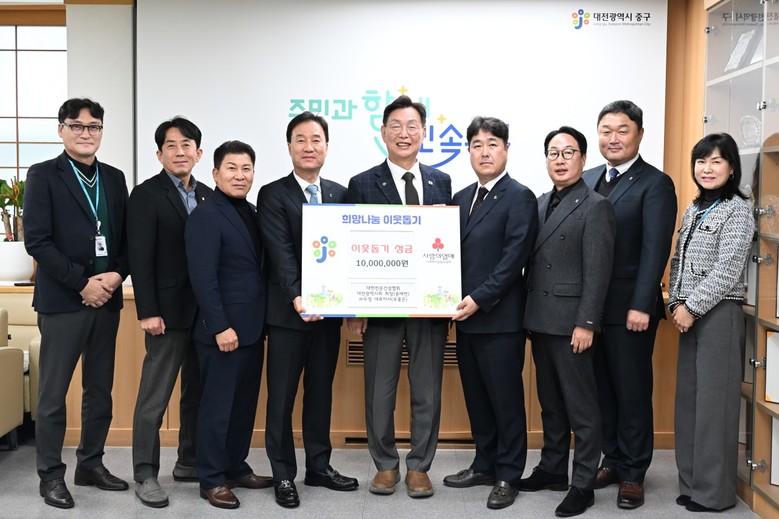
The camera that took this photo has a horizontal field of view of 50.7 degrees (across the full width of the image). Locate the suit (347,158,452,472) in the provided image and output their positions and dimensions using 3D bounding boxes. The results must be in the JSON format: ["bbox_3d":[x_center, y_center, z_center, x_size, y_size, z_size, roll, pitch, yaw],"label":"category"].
[{"bbox_3d":[0.036,0.252,3.800,0.520,1.423,0.300,0,3,-4],"label":"suit"}]

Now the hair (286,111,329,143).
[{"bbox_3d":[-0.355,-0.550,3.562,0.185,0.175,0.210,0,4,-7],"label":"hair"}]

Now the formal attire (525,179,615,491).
[{"bbox_3d":[0.784,0.329,3.602,0.460,1.340,0.320,4,5,44],"label":"formal attire"}]

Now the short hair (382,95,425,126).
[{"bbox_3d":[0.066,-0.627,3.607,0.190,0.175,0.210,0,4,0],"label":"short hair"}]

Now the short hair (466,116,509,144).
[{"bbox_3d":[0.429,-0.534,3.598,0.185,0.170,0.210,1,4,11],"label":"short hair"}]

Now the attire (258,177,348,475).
[{"bbox_3d":[-0.397,0.282,3.760,0.470,1.390,0.320,-1,4,-24],"label":"attire"}]

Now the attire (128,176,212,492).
[{"bbox_3d":[-0.978,0.301,3.688,0.460,1.350,0.320,-3,5,-43],"label":"attire"}]

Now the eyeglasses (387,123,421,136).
[{"bbox_3d":[0.067,-0.563,3.561,0.145,0.048,0.140,0,4,0],"label":"eyeglasses"}]

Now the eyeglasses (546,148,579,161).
[{"bbox_3d":[0.737,-0.442,3.461,0.142,0.047,0.140,2,4,27],"label":"eyeglasses"}]

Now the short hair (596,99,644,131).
[{"bbox_3d":[1.042,-0.640,3.720,0.185,0.160,0.205,2,4,28],"label":"short hair"}]

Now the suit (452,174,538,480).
[{"bbox_3d":[0.466,0.288,3.770,0.460,1.411,0.310,2,4,32],"label":"suit"}]

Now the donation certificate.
[{"bbox_3d":[-0.037,0.002,3.580,0.695,0.490,0.012,0,-8,1],"label":"donation certificate"}]

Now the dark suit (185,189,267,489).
[{"bbox_3d":[-0.723,0.329,3.710,0.440,1.344,0.310,-2,4,-38],"label":"dark suit"}]

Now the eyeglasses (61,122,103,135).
[{"bbox_3d":[-1.372,-0.582,3.660,0.148,0.045,0.140,-2,4,-30],"label":"eyeglasses"}]

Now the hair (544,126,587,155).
[{"bbox_3d":[0.762,-0.479,3.519,0.180,0.175,0.210,2,4,27],"label":"hair"}]

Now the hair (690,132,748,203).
[{"bbox_3d":[1.404,-0.391,3.514,0.215,0.290,0.220,4,5,42],"label":"hair"}]

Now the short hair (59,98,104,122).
[{"bbox_3d":[-1.387,-0.647,3.700,0.185,0.140,0.205,-1,4,-28],"label":"short hair"}]

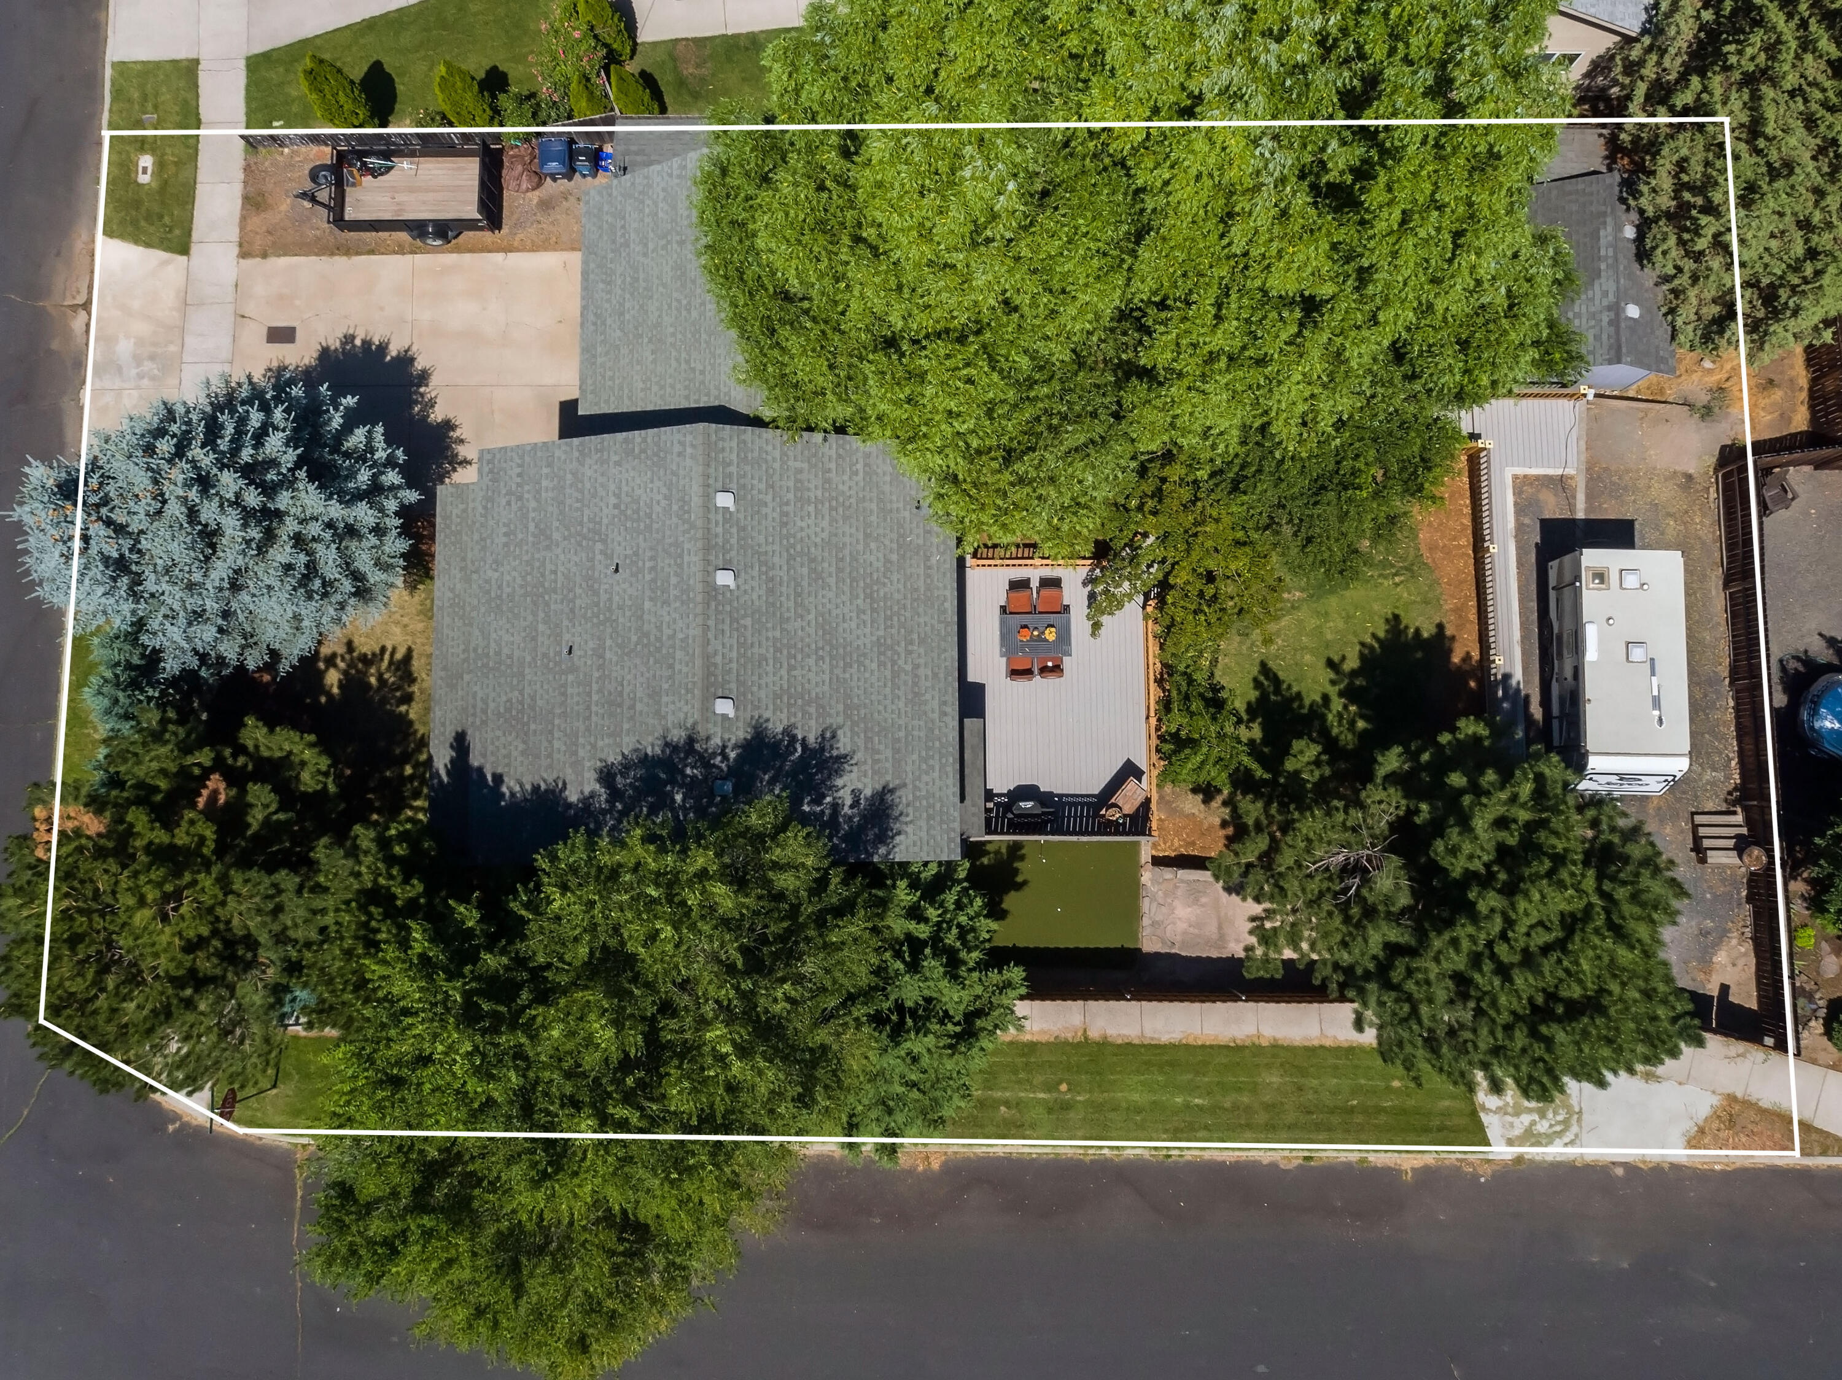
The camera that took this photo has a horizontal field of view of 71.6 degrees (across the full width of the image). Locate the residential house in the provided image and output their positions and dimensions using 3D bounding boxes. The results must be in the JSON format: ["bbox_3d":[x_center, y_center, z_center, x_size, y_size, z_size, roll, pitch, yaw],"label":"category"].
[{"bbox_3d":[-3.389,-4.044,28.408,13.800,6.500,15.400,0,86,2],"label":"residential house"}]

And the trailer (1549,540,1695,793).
[{"bbox_3d":[15.853,-0.190,29.448,2.300,2.750,5.800,1,86,2],"label":"trailer"}]

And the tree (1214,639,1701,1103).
[{"bbox_3d":[10.379,4.216,25.423,7.700,10.500,7.700,0,86,2],"label":"tree"}]

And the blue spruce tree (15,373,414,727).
[{"bbox_3d":[-15.427,-3.575,27.231,8.200,9.500,8.200,0,86,2],"label":"blue spruce tree"}]

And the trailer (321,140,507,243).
[{"bbox_3d":[-12.928,-12.479,31.705,4.850,1.650,2.350,0,86,2],"label":"trailer"}]

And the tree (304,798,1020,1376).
[{"bbox_3d":[-5.110,7.285,25.424,12.200,11.000,10.600,0,86,2],"label":"tree"}]

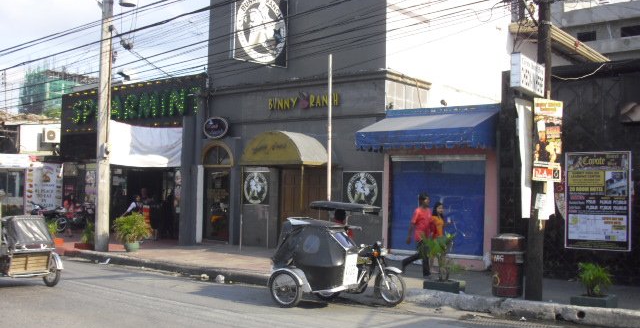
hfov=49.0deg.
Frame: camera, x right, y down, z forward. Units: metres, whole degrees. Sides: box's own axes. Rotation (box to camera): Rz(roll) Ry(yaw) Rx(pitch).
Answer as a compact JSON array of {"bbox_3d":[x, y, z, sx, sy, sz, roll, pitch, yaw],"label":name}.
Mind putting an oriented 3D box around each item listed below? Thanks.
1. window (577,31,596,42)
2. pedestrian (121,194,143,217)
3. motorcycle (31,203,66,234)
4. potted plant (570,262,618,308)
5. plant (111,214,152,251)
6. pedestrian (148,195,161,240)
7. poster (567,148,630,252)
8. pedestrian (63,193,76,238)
[{"bbox_3d":[17.107,-8.140,45.000,1.200,0.600,0.150,-1,-3,39],"label":"window"},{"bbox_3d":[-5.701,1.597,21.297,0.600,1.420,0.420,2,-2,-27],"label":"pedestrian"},{"bbox_3d":[-10.029,1.966,25.389,0.680,1.060,1.880,-1,-3,38],"label":"motorcycle"},{"bbox_3d":[4.186,1.790,10.589,0.560,0.640,0.540,-1,-3,38],"label":"potted plant"},{"bbox_3d":[-4.728,1.708,17.650,0.970,1.000,0.930,1,-2,0],"label":"plant"},{"bbox_3d":[-5.136,1.608,21.798,0.450,1.460,0.320,0,-2,18],"label":"pedestrian"},{"bbox_3d":[5.335,0.714,13.526,1.240,1.880,0.040,-1,-3,38],"label":"poster"},{"bbox_3d":[-8.610,1.694,24.235,0.340,1.540,0.450,0,-3,30],"label":"pedestrian"}]

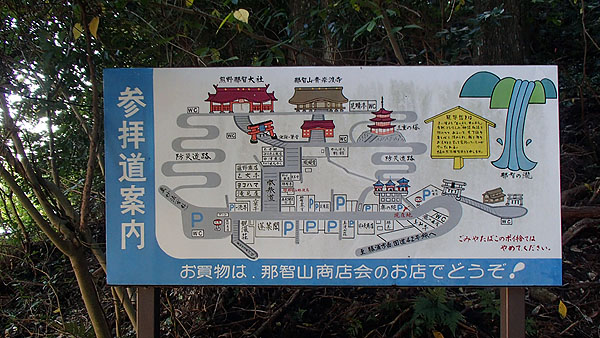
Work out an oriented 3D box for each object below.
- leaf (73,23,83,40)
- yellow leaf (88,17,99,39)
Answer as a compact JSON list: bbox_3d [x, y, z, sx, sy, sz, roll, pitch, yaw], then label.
[{"bbox_3d":[-1.421,-0.879,2.850,0.068,0.108,0.025,-1,1,-14],"label":"leaf"},{"bbox_3d":[-1.317,-0.902,2.850,0.066,0.140,0.030,-1,1,-14],"label":"yellow leaf"}]

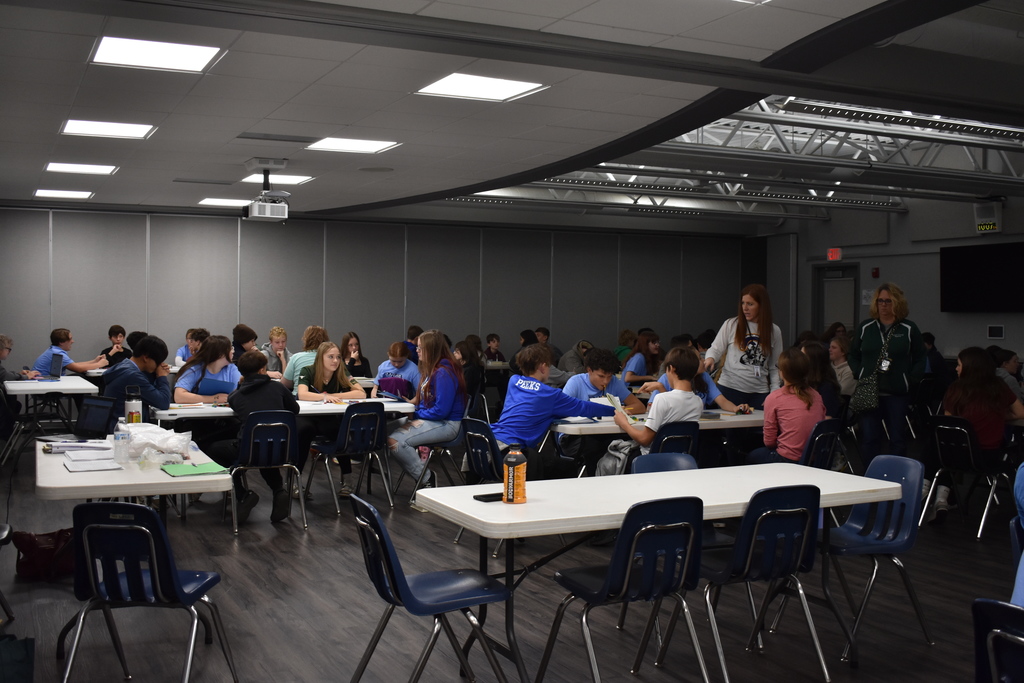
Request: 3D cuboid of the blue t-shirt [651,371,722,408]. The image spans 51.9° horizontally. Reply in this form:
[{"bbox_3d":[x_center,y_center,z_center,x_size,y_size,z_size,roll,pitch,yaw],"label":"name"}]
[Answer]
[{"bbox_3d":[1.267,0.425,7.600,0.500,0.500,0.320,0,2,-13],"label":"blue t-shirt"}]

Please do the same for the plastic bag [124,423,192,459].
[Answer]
[{"bbox_3d":[-1.748,0.476,5.196,0.330,0.150,0.300,-1,2,-26],"label":"plastic bag"}]

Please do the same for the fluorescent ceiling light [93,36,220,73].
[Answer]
[{"bbox_3d":[-1.826,-1.494,5.370,0.610,0.070,0.610,-1,2,-27],"label":"fluorescent ceiling light"}]

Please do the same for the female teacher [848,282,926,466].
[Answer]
[{"bbox_3d":[2.765,0.393,7.750,0.540,1.630,0.360,1,2,25],"label":"female teacher"}]

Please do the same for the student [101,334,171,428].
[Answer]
[{"bbox_3d":[-2.558,0.571,7.306,0.630,1.250,0.500,-1,2,-29],"label":"student"}]

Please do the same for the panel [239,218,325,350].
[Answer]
[{"bbox_3d":[-3.204,-0.353,14.829,1.220,2.661,0.090,-1,2,-26],"label":"panel"}]

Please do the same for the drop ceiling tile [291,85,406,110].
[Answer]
[{"bbox_3d":[-0.999,-1.500,6.472,0.605,0.020,0.605,-1,2,-26],"label":"drop ceiling tile"}]

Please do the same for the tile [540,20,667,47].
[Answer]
[{"bbox_3d":[0.447,-1.447,4.923,0.605,0.020,0.210,-1,2,-26],"label":"tile"}]

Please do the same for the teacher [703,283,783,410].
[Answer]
[{"bbox_3d":[1.712,0.388,7.750,0.540,1.630,0.400,1,2,19],"label":"teacher"}]

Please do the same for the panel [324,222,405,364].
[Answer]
[{"bbox_3d":[-1.960,-0.291,13.970,1.110,2.544,0.080,0,2,-25],"label":"panel"}]

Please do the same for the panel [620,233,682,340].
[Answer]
[{"bbox_3d":[2.151,-0.377,16.409,1.150,2.600,0.080,-1,2,-26],"label":"panel"}]

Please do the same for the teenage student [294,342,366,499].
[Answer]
[{"bbox_3d":[-1.426,0.587,8.270,0.490,1.170,0.700,0,2,-16],"label":"teenage student"}]

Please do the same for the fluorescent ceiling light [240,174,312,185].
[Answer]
[{"bbox_3d":[-2.335,-1.645,10.587,0.610,0.060,0.610,-1,2,-26],"label":"fluorescent ceiling light"}]

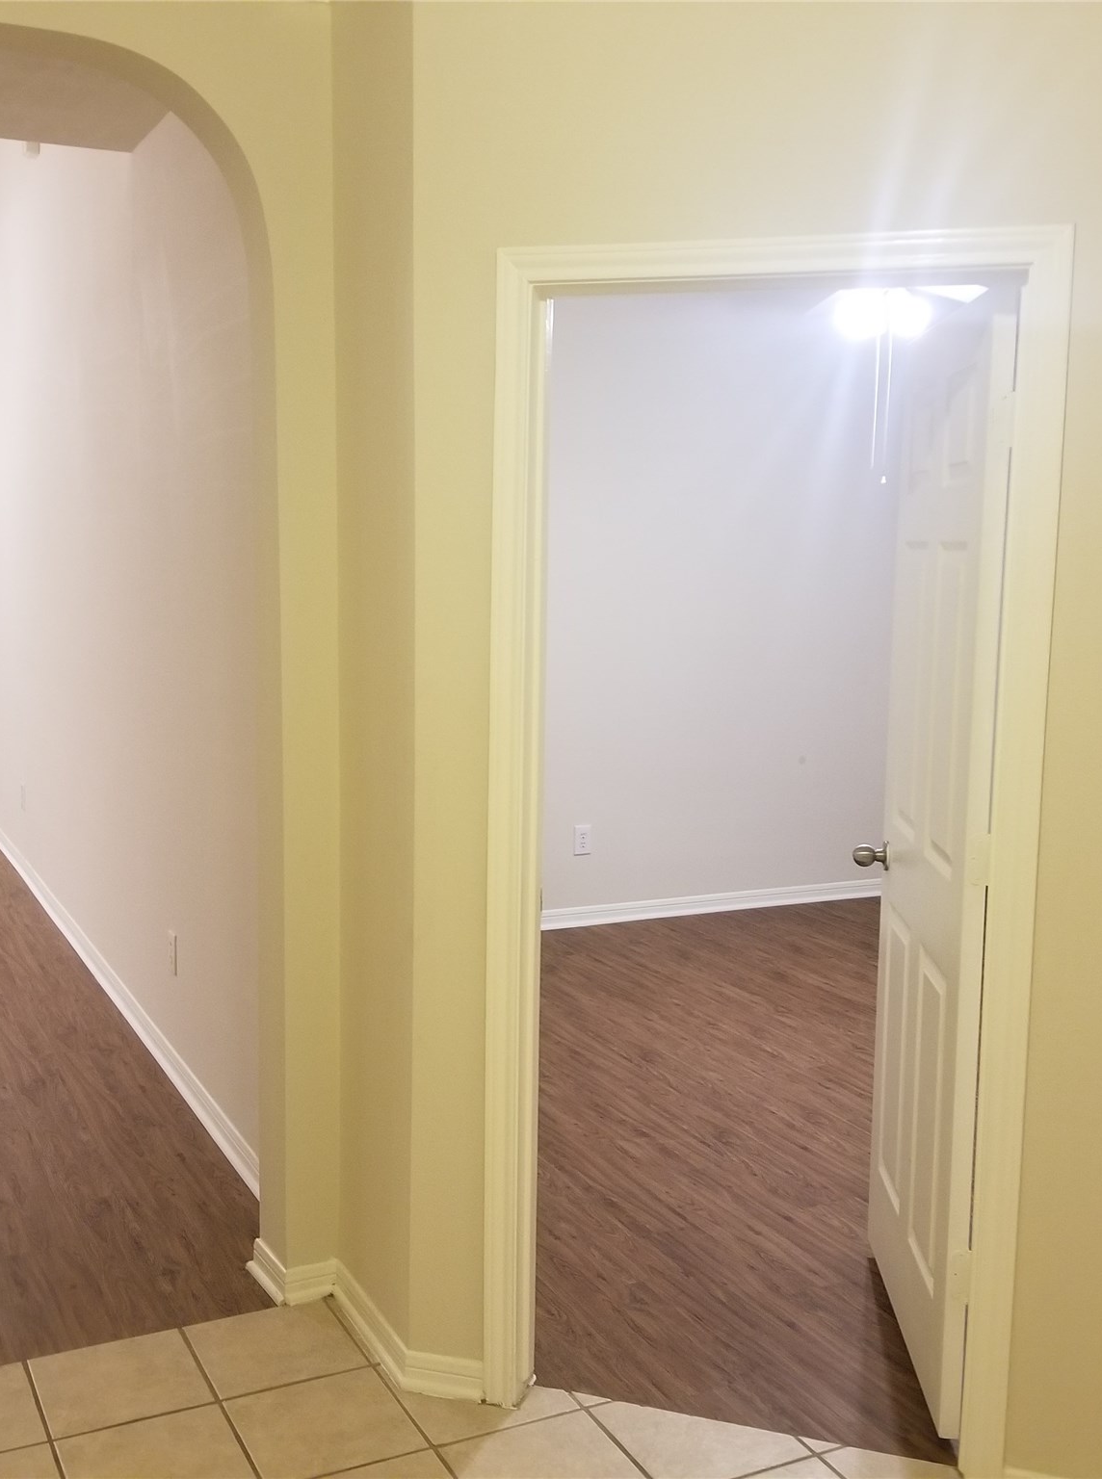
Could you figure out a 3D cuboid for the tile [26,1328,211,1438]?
[{"bbox_3d":[-0.824,1.240,2.852,0.299,0.010,0.299,-2,7,-26],"label":"tile"}]

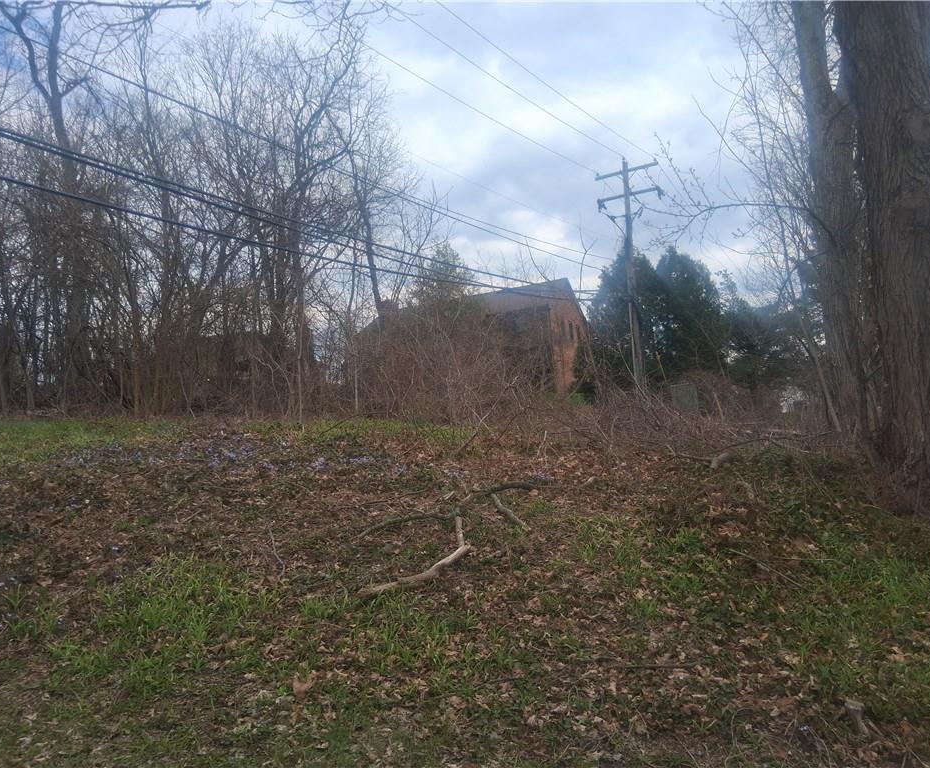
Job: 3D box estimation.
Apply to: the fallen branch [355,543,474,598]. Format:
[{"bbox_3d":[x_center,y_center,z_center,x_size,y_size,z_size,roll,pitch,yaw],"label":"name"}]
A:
[{"bbox_3d":[-0.310,1.320,5.450,0.200,0.140,1.120,-3,-1,41],"label":"fallen branch"}]

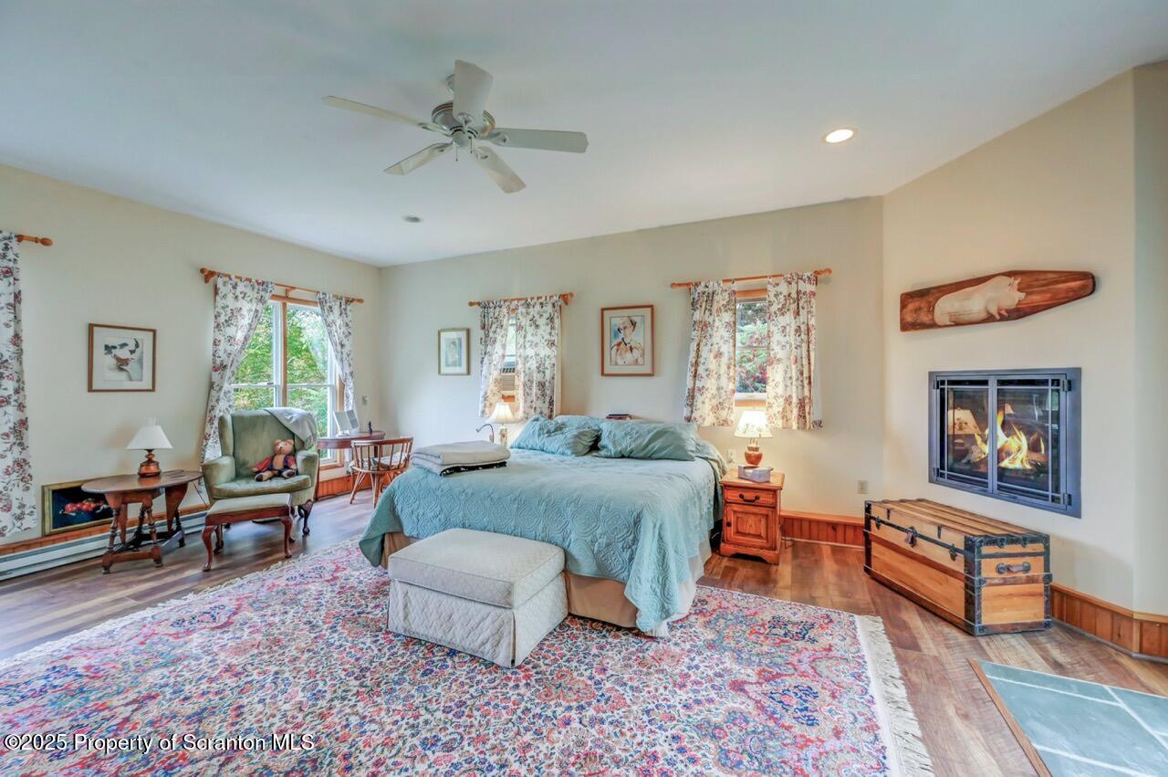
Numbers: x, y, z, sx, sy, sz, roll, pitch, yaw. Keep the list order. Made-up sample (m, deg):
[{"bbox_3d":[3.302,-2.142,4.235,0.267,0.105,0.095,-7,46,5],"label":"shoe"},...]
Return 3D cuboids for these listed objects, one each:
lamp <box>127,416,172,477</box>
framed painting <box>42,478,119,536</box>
[{"bbox_3d":[-3.662,0.481,3.830,0.284,0.485,0.284,0,0,27],"label":"lamp"},{"bbox_3d":[-3.800,0.880,3.447,0.030,0.378,0.420,0,1,24],"label":"framed painting"}]

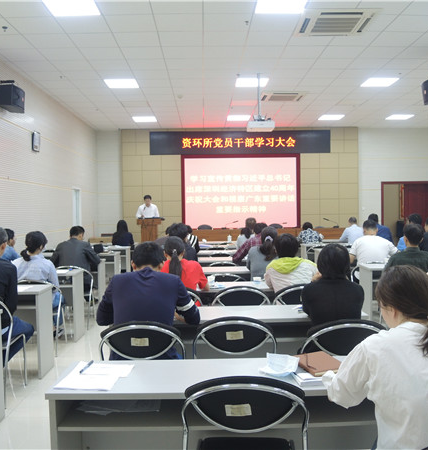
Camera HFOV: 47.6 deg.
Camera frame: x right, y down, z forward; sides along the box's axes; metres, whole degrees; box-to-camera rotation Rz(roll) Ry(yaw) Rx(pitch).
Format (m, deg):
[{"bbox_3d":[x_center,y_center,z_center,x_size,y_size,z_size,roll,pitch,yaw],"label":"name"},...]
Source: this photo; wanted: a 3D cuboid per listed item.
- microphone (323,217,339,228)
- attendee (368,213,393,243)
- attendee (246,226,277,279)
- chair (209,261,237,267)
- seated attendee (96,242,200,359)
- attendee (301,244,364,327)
[{"bbox_3d":[2.912,-0.040,12.059,0.380,0.270,0.130,0,2,27],"label":"microphone"},{"bbox_3d":[2.905,0.483,8.774,0.500,1.330,0.780,-1,2,-4],"label":"attendee"},{"bbox_3d":[0.548,0.639,5.237,0.470,1.240,0.700,-1,2,-1],"label":"attendee"},{"bbox_3d":[0.123,0.860,6.504,0.480,0.840,0.550,-1,2,-1],"label":"chair"},{"bbox_3d":[-0.396,0.730,3.091,0.610,1.270,0.780,-1,2,-1],"label":"seated attendee"},{"bbox_3d":[0.743,0.730,3.145,0.450,1.240,0.750,-1,2,-1],"label":"attendee"}]

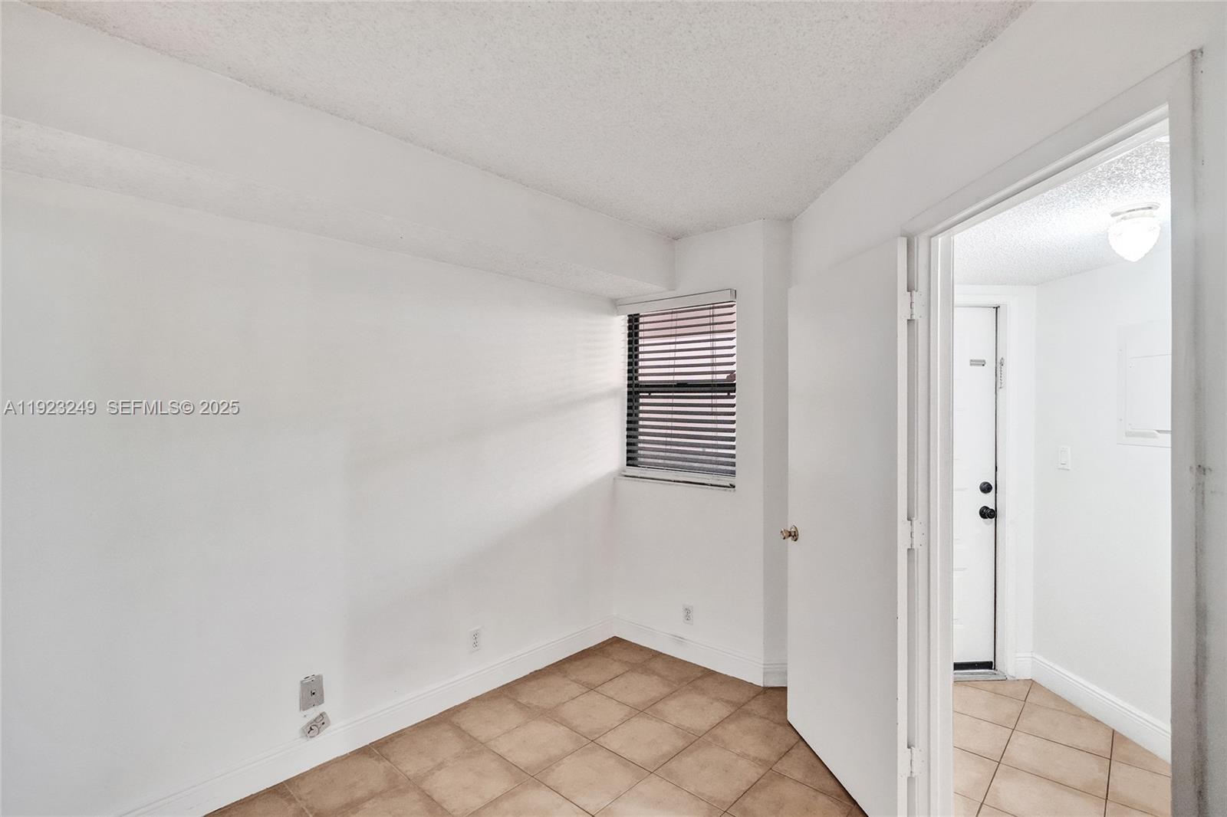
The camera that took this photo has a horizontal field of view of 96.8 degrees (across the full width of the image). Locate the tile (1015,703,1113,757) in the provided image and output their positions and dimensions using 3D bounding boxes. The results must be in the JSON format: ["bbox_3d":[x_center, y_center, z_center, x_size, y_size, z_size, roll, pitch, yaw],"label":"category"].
[{"bbox_3d":[2.111,1.504,2.553,0.335,0.010,0.335,-1,-1,43],"label":"tile"}]

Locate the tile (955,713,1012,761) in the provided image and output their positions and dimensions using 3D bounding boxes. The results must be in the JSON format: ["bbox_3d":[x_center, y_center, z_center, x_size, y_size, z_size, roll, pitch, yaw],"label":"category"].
[{"bbox_3d":[1.569,1.455,2.451,0.330,0.010,0.330,0,0,44],"label":"tile"}]

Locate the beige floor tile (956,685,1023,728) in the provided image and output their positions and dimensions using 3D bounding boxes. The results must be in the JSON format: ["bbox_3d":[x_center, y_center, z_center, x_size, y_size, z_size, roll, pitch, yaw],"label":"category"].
[{"bbox_3d":[1.798,1.455,2.686,0.330,0.010,0.330,0,0,44],"label":"beige floor tile"}]

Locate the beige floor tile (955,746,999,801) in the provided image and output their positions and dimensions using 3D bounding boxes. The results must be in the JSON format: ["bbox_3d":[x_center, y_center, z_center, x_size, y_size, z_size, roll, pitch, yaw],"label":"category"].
[{"bbox_3d":[1.381,1.500,2.288,0.335,0.010,0.335,-1,-1,43],"label":"beige floor tile"}]

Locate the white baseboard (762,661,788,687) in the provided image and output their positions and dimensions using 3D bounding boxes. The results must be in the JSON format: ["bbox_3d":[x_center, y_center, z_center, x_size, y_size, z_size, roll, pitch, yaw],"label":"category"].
[{"bbox_3d":[0.868,1.411,2.906,0.145,0.136,0.018,0,0,-2],"label":"white baseboard"}]

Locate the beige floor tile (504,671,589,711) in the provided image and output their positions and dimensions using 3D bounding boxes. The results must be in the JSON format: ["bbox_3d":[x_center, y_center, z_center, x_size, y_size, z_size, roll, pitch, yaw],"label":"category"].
[{"bbox_3d":[-0.323,1.455,2.796,0.330,0.010,0.330,0,0,42],"label":"beige floor tile"}]

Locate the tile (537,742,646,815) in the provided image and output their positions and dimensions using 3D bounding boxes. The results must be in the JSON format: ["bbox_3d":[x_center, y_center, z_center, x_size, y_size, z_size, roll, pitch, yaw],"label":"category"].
[{"bbox_3d":[-0.086,1.455,2.157,0.330,0.010,0.330,0,0,42],"label":"tile"}]

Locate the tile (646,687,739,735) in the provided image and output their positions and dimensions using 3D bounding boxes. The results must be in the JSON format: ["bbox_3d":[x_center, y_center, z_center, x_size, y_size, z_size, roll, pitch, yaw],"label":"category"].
[{"bbox_3d":[0.377,1.455,2.623,0.330,0.010,0.330,0,0,42],"label":"tile"}]

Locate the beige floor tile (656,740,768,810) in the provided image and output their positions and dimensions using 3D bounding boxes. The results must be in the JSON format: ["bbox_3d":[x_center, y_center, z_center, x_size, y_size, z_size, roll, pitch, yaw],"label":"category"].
[{"bbox_3d":[0.405,1.499,2.244,0.335,0.010,0.335,-1,-1,42],"label":"beige floor tile"}]

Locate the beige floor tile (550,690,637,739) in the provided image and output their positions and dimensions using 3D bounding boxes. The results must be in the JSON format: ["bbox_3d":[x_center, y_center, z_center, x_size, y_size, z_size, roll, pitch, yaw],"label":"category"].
[{"bbox_3d":[-0.104,1.505,2.684,0.335,0.010,0.335,-1,-1,42],"label":"beige floor tile"}]

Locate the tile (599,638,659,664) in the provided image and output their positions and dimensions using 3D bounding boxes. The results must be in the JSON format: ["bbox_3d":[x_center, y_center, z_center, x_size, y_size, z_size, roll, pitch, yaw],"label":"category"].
[{"bbox_3d":[0.114,1.455,3.220,0.330,0.010,0.290,0,0,42],"label":"tile"}]

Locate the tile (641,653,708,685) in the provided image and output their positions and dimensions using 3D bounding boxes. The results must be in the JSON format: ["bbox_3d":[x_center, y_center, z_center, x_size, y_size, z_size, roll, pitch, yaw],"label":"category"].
[{"bbox_3d":[0.347,1.455,3.030,0.330,0.010,0.290,0,0,42],"label":"tile"}]

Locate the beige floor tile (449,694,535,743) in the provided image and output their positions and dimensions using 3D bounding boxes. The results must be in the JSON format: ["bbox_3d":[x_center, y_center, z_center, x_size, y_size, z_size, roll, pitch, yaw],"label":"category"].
[{"bbox_3d":[-0.564,1.480,2.599,0.315,0.010,0.325,0,-1,42],"label":"beige floor tile"}]

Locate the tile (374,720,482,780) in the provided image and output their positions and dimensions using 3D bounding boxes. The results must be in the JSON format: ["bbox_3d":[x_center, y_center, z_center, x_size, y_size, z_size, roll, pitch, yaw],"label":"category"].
[{"bbox_3d":[-0.792,1.455,2.340,0.330,0.010,0.330,0,0,42],"label":"tile"}]

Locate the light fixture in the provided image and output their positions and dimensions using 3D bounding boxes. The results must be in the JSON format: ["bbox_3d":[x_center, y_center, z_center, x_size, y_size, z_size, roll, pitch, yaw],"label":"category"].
[{"bbox_3d":[1.783,-0.593,1.868,0.128,0.175,0.128,0,0,-2],"label":"light fixture"}]

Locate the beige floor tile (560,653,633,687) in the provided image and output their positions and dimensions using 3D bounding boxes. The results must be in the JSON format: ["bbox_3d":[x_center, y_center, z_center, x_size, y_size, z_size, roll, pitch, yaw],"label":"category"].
[{"bbox_3d":[-0.105,1.484,3.084,0.310,0.010,0.325,0,-1,42],"label":"beige floor tile"}]

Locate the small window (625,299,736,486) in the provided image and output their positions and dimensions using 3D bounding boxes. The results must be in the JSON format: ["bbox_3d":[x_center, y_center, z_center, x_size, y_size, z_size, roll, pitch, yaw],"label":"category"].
[{"bbox_3d":[0.386,-0.097,3.287,0.816,1.066,0.090,0,-1,41],"label":"small window"}]

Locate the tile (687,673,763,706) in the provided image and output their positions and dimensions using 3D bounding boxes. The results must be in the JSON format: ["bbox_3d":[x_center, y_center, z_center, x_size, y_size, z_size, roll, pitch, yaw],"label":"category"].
[{"bbox_3d":[0.593,1.509,2.924,0.335,0.010,0.266,-1,-1,42],"label":"tile"}]

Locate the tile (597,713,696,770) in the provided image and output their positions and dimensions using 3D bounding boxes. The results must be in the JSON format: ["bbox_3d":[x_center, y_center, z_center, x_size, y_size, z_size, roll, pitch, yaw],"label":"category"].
[{"bbox_3d":[0.149,1.479,2.427,0.325,0.010,0.325,0,-1,42],"label":"tile"}]

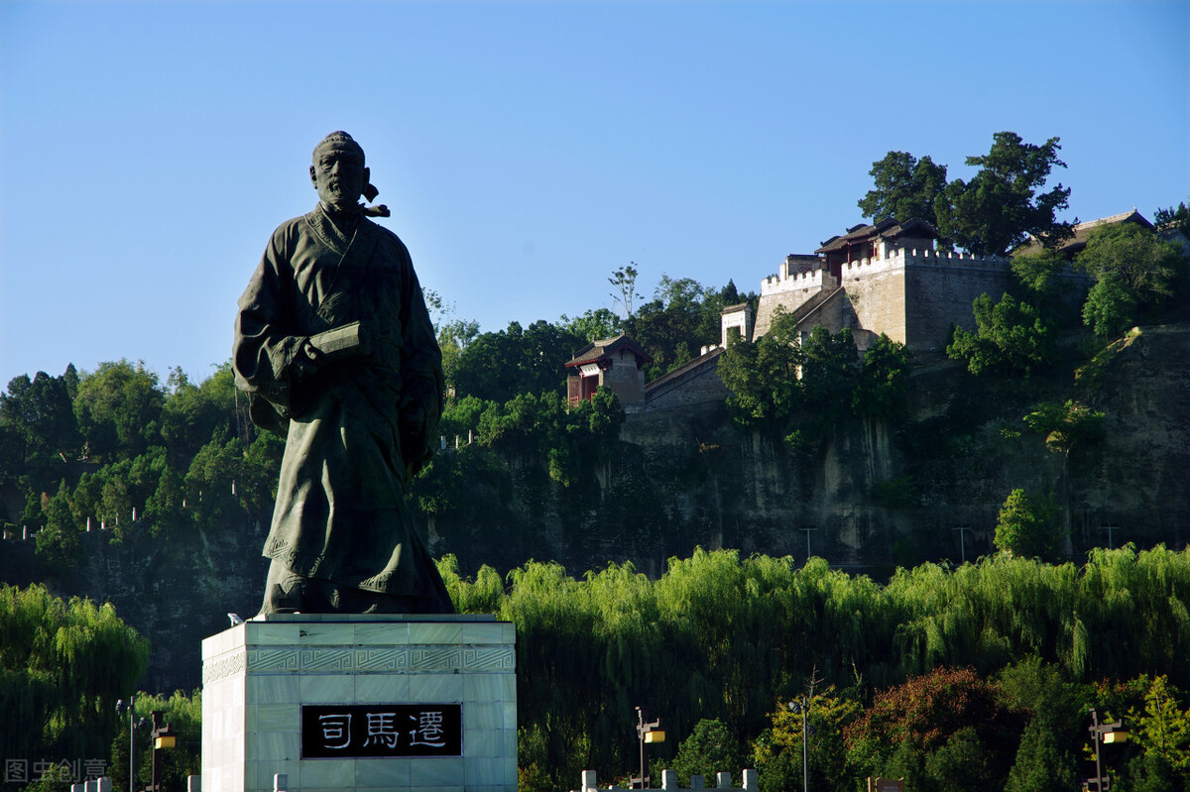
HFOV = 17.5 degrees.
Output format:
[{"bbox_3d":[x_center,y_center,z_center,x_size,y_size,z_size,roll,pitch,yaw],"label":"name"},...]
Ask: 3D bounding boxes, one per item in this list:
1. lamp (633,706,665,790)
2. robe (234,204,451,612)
[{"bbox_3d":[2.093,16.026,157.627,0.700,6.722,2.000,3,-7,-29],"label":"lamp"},{"bbox_3d":[-6.006,0.283,92.000,4.950,9.800,3.800,0,-6,-11],"label":"robe"}]

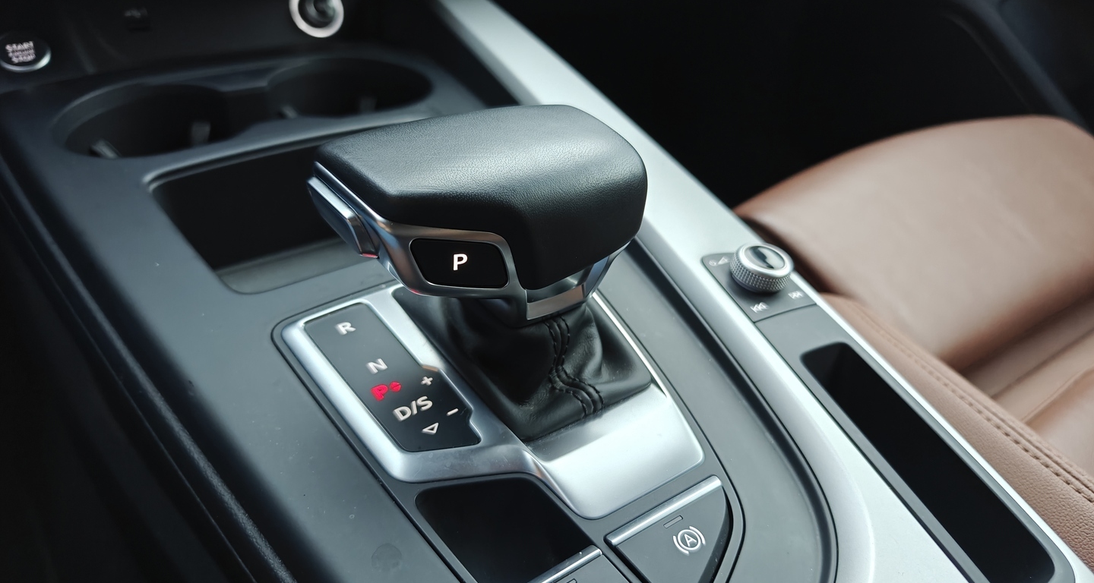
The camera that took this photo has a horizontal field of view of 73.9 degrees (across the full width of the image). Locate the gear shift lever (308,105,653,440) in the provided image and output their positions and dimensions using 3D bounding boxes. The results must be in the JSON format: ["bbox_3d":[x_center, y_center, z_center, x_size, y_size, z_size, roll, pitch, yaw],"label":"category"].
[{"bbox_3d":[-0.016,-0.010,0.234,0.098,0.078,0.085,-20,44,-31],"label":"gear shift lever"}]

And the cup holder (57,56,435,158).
[{"bbox_3d":[-0.152,-0.075,0.393,0.183,0.061,0.087,-20,41,-31],"label":"cup holder"}]

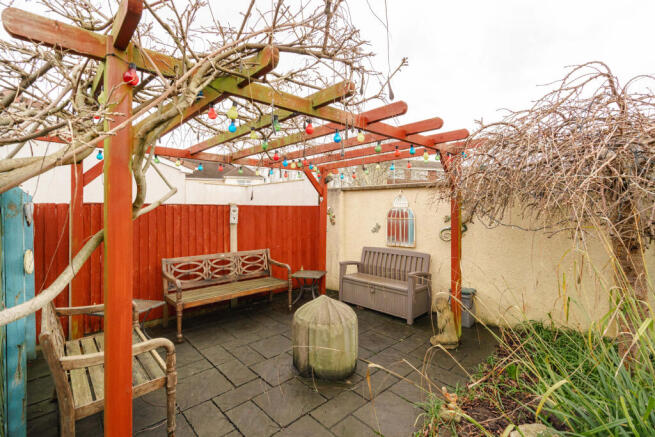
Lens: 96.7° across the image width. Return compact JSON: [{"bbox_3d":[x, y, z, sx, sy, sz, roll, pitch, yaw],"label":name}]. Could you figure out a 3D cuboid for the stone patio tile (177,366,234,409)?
[{"bbox_3d":[-1.069,1.433,2.450,0.435,0.035,0.465,-1,1,-43],"label":"stone patio tile"}]

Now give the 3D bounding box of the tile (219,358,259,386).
[{"bbox_3d":[-0.821,1.430,2.674,0.235,0.035,0.450,-1,1,-43],"label":"tile"}]

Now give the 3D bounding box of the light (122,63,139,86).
[{"bbox_3d":[-0.824,-0.603,1.220,0.058,0.100,0.058,0,1,0],"label":"light"}]

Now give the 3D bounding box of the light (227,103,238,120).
[{"bbox_3d":[-0.511,-0.579,1.570,0.059,0.098,0.059,0,1,0],"label":"light"}]

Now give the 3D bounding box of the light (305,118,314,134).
[{"bbox_3d":[-0.132,-0.684,2.173,0.058,0.113,0.058,0,1,0],"label":"light"}]

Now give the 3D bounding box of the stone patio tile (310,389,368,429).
[{"bbox_3d":[0.105,1.518,2.309,0.457,0.040,0.225,0,1,-44],"label":"stone patio tile"}]

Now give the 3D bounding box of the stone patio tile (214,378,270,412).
[{"bbox_3d":[-0.711,1.512,2.478,0.457,0.040,0.225,0,1,-44],"label":"stone patio tile"}]

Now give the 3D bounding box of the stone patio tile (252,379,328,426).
[{"bbox_3d":[-0.306,1.515,2.400,0.457,0.040,0.457,0,1,-44],"label":"stone patio tile"}]

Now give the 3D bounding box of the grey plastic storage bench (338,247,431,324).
[{"bbox_3d":[0.854,0.950,4.449,0.570,0.875,1.330,-1,1,-43],"label":"grey plastic storage bench"}]

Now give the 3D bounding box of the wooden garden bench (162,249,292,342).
[{"bbox_3d":[-1.309,0.956,4.050,1.590,0.875,0.610,-1,1,-43],"label":"wooden garden bench"}]

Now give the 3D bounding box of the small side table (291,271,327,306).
[{"bbox_3d":[-0.297,1.153,4.794,0.470,0.460,0.470,0,1,12],"label":"small side table"}]

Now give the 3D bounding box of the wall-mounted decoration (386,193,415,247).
[{"bbox_3d":[1.266,0.031,4.995,0.070,0.910,0.565,0,1,-44],"label":"wall-mounted decoration"}]

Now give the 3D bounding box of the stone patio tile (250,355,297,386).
[{"bbox_3d":[-0.463,1.507,2.895,0.457,0.040,0.457,0,1,-44],"label":"stone patio tile"}]

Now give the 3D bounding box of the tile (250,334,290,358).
[{"bbox_3d":[-0.569,1.423,3.201,0.440,0.035,0.410,-1,1,-43],"label":"tile"}]

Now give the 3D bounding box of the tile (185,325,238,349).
[{"bbox_3d":[-1.435,1.493,3.583,0.457,0.040,0.457,0,1,-44],"label":"tile"}]

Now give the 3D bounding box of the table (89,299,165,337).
[{"bbox_3d":[-2.098,1.177,3.098,0.480,0.460,0.480,0,1,14],"label":"table"}]

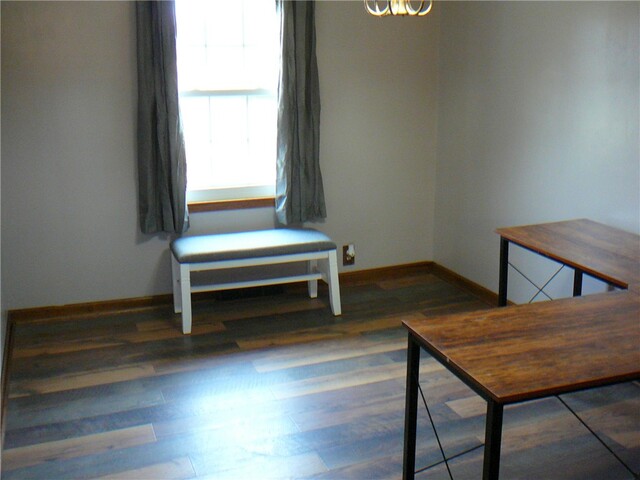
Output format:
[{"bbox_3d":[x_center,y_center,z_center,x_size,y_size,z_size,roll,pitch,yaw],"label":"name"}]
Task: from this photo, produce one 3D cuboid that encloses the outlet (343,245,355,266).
[{"bbox_3d":[0.211,0.113,4.593,0.085,0.140,0.022,-5,16,-20],"label":"outlet"}]

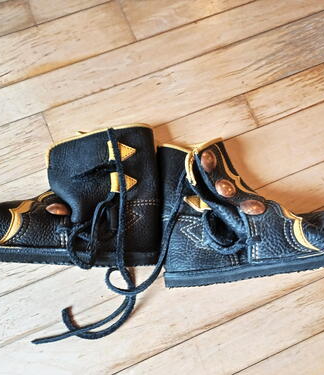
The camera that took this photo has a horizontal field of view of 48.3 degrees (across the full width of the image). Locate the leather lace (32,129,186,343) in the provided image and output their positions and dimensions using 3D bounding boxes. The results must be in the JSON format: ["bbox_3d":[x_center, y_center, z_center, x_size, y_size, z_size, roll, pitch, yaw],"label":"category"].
[{"bbox_3d":[-0.061,0.065,0.423,0.148,0.086,0.259,9,76,0],"label":"leather lace"}]

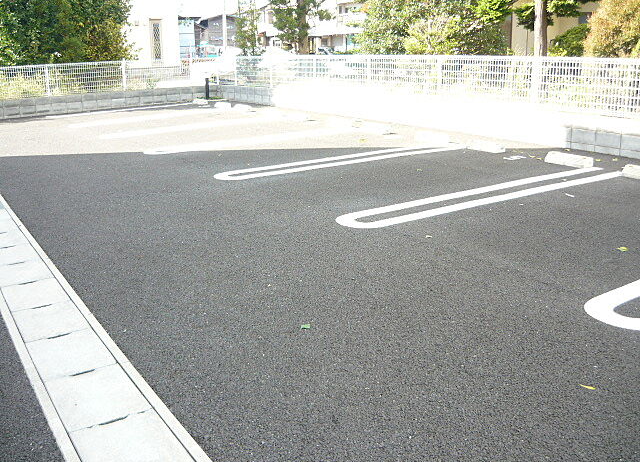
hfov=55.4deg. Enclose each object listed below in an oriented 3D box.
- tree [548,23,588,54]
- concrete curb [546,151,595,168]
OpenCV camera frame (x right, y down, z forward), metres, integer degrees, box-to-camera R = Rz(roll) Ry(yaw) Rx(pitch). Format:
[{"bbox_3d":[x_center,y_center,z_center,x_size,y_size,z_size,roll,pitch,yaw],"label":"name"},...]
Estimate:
[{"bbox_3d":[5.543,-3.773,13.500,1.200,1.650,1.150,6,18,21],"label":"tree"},{"bbox_3d":[3.278,-0.933,8.026,0.170,0.120,0.600,-12,20,-33],"label":"concrete curb"}]

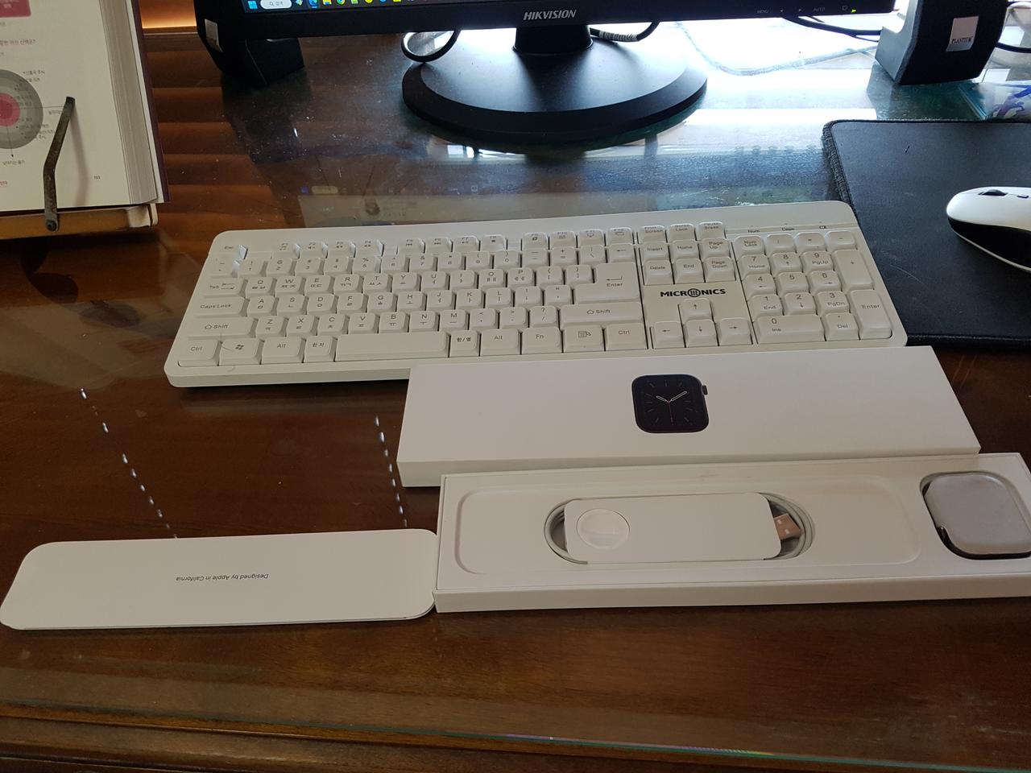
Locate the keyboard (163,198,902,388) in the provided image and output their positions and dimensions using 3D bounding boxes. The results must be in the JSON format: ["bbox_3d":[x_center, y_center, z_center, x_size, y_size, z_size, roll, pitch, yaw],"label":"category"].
[{"bbox_3d":[0.009,-0.062,0.504,0.446,0.026,0.133,-2,47,2],"label":"keyboard"}]

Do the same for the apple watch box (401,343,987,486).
[{"bbox_3d":[0.087,0.017,0.427,0.295,0.022,0.071,-2,47,3],"label":"apple watch box"}]

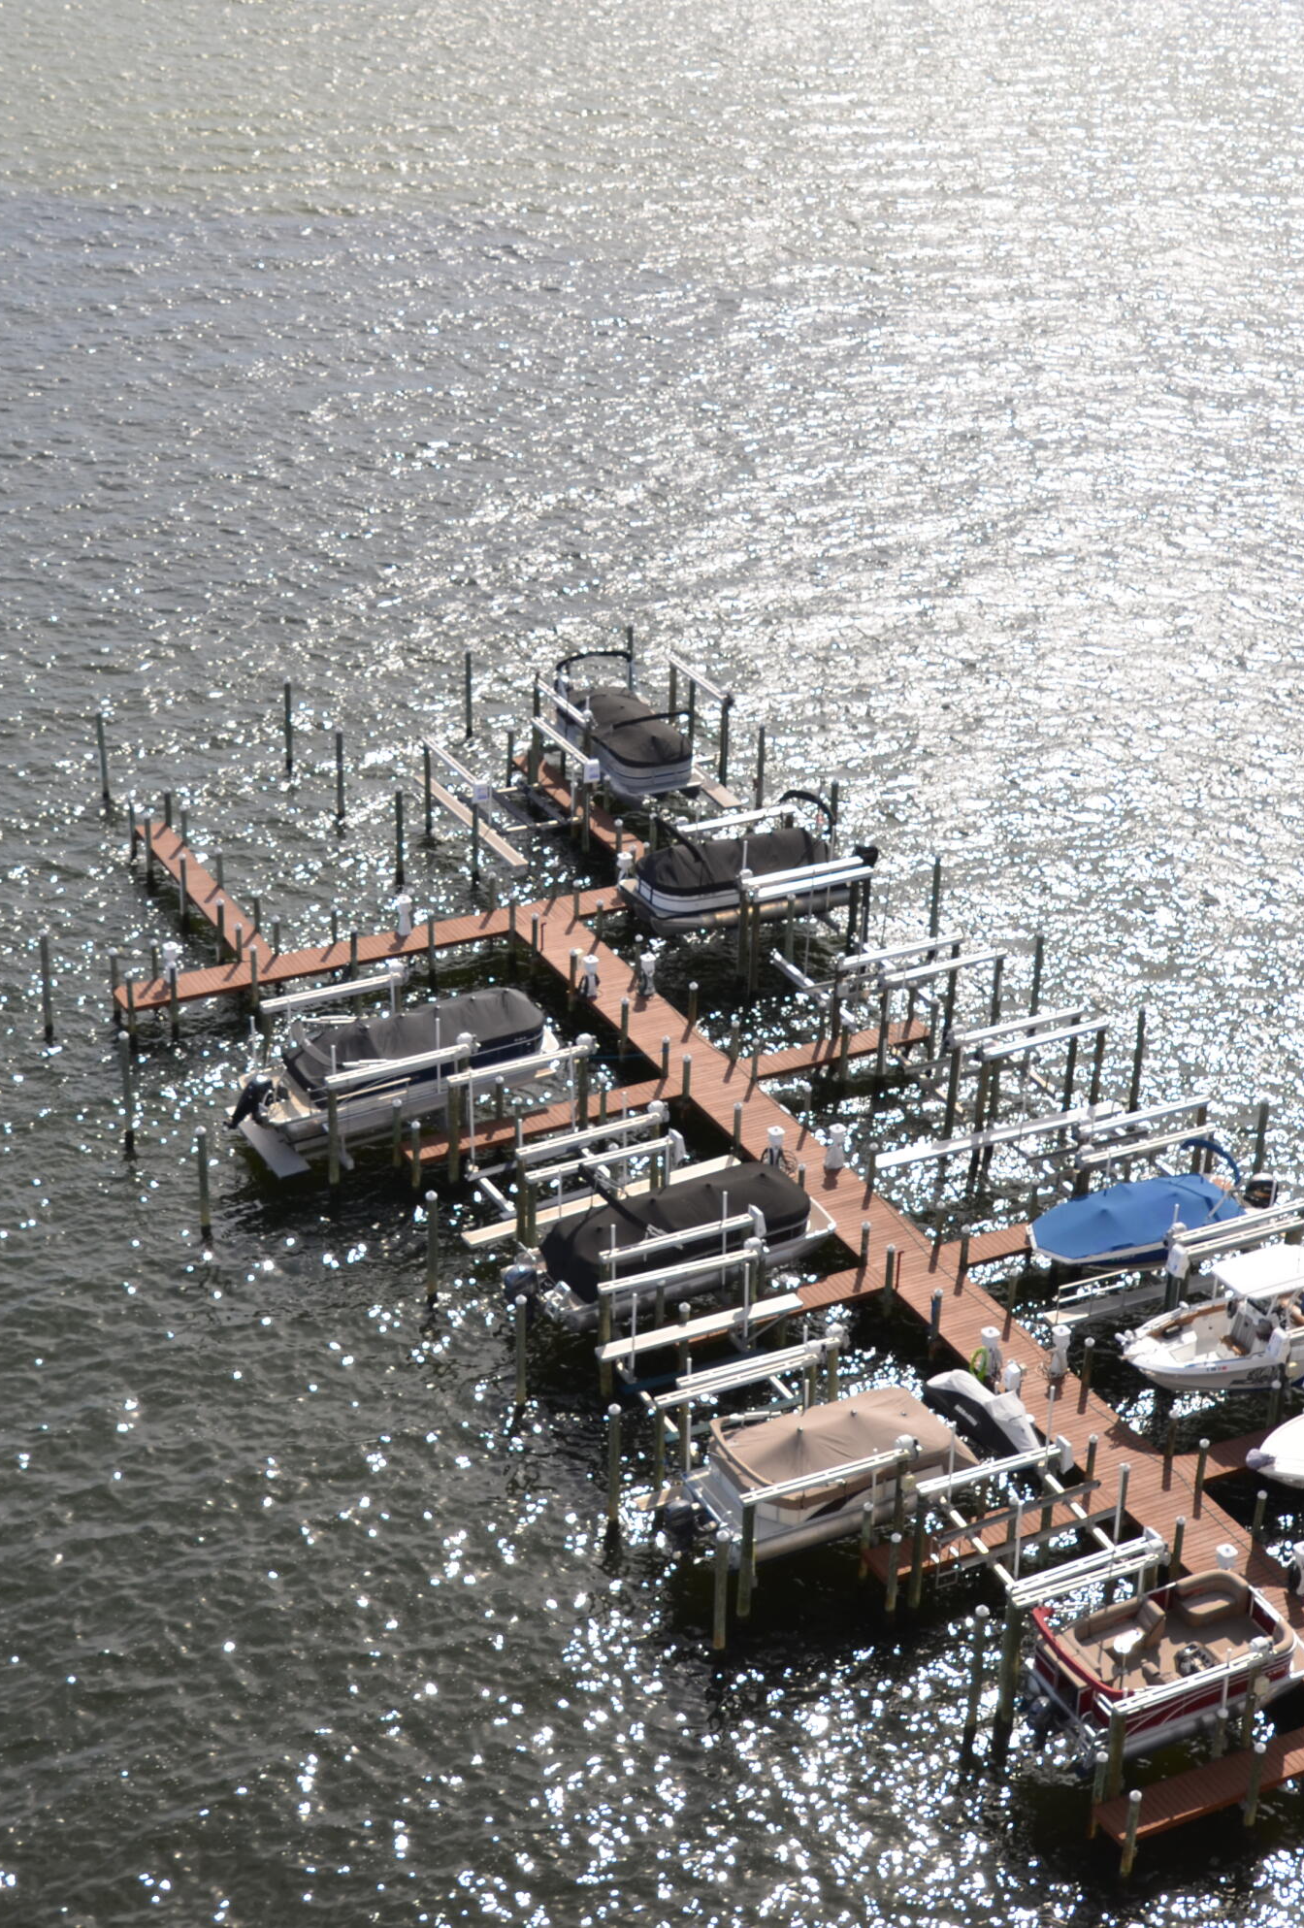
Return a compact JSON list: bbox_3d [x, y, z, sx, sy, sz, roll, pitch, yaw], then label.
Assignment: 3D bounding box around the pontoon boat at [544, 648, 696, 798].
[{"bbox_3d":[-0.856,-7.596,92.038,2.500,3.100,7.000,-9,29,-19],"label":"pontoon boat"}]

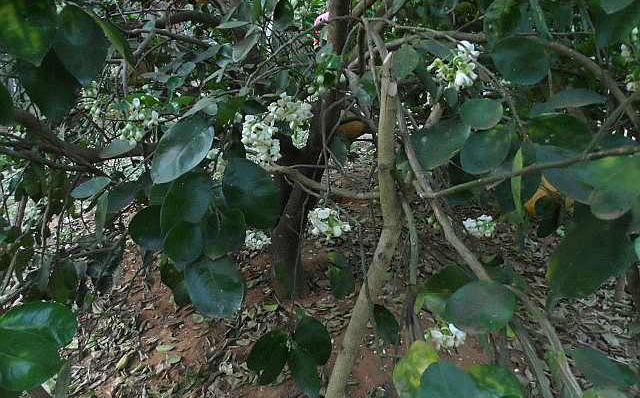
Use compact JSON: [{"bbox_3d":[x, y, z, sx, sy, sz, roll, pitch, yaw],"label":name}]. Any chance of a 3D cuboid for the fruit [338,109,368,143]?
[{"bbox_3d":[0.137,-0.319,1.900,0.140,0.140,0.138,0,13,0],"label":"fruit"}]

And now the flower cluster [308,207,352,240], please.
[{"bbox_3d":[0.026,0.066,1.200,0.114,0.087,0.090,0,13,0],"label":"flower cluster"}]

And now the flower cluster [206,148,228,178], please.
[{"bbox_3d":[-0.299,-0.107,1.300,0.067,0.100,0.070,0,13,0],"label":"flower cluster"}]

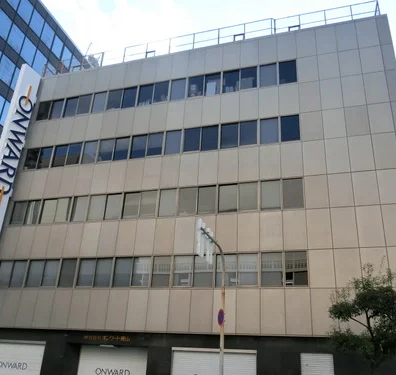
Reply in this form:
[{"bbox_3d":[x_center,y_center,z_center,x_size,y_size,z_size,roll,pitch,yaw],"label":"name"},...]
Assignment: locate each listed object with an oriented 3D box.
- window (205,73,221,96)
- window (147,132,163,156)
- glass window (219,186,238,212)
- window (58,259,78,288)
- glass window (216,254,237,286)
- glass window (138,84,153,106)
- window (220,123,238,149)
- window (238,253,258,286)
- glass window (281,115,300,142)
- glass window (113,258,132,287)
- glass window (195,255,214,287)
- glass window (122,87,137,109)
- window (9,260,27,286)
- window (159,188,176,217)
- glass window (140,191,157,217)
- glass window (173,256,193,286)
[{"bbox_3d":[0.806,-5.625,22.884,0.879,1.417,0.100,-5,-25,18],"label":"window"},{"bbox_3d":[-2.288,-2.296,22.507,0.935,1.428,0.090,-5,-25,18],"label":"window"},{"bbox_3d":[1.427,0.504,19.978,0.892,1.428,0.100,-5,-26,18],"label":"glass window"},{"bbox_3d":[-6.531,4.276,21.030,0.896,1.442,0.100,-5,-26,18],"label":"window"},{"bbox_3d":[1.299,3.723,18.704,0.927,1.442,0.100,-5,-25,18],"label":"glass window"},{"bbox_3d":[-3.008,-5.302,24.117,0.901,1.411,0.090,-5,-25,18],"label":"glass window"},{"bbox_3d":[1.606,-2.623,21.276,0.935,1.445,0.090,-5,-25,18],"label":"window"},{"bbox_3d":[2.382,3.898,19.670,1.012,1.573,0.100,-5,-24,17],"label":"window"},{"bbox_3d":[4.836,-3.071,21.920,1.012,1.573,0.100,-5,-24,17],"label":"glass window"},{"bbox_3d":[-3.623,4.122,20.268,0.927,1.442,0.100,-5,-25,18],"label":"glass window"},{"bbox_3d":[0.302,3.850,19.432,0.950,1.470,0.100,-5,-25,18],"label":"glass window"},{"bbox_3d":[-4.153,-5.457,25.397,0.950,1.470,0.100,-5,-25,18],"label":"glass window"},{"bbox_3d":[-9.426,4.564,22.124,0.927,1.442,0.100,-5,-25,18],"label":"window"},{"bbox_3d":[-1.492,0.738,20.915,0.900,1.449,0.100,-5,-26,18],"label":"window"},{"bbox_3d":[-2.451,0.837,21.153,0.952,1.428,0.090,-5,-25,18],"label":"glass window"},{"bbox_3d":[-0.678,3.801,18.976,0.879,1.442,0.100,-5,-25,18],"label":"glass window"}]

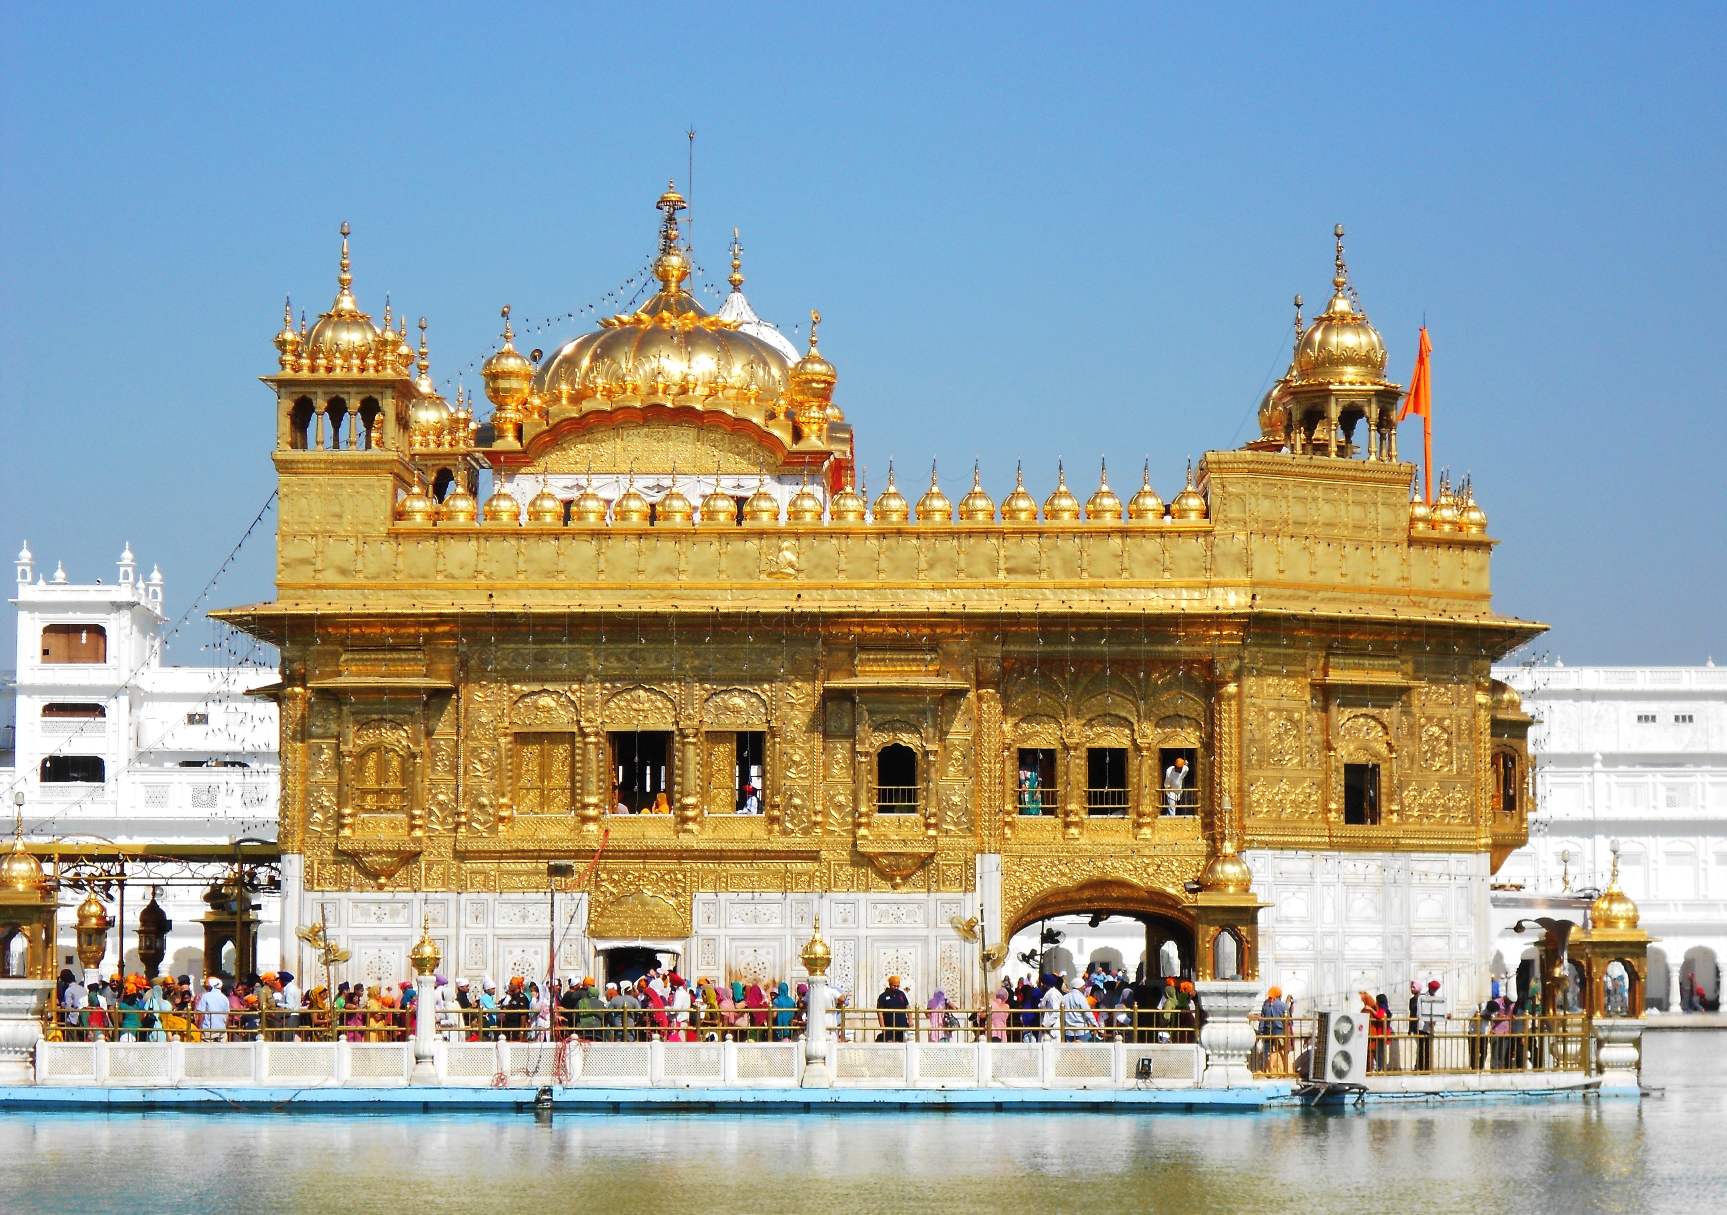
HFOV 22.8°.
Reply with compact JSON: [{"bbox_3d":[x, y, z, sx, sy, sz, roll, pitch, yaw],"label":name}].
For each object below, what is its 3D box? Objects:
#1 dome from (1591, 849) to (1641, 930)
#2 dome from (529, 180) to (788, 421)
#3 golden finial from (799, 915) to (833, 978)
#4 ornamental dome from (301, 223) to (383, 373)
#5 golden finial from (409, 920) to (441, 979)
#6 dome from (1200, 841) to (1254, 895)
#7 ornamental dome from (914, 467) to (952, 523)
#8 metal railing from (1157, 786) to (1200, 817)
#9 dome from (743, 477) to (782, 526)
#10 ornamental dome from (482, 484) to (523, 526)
[{"bbox_3d":[13.260,4.941,75.637,0.877,1.531,0.877,0,-5,1],"label":"dome"},{"bbox_3d":[-3.747,-5.812,81.057,4.970,4.374,4.970,0,-5,2],"label":"dome"},{"bbox_3d":[-0.836,5.909,74.868,0.543,1.056,0.543,0,-5,1],"label":"golden finial"},{"bbox_3d":[-9.195,-5.454,76.044,1.387,2.680,1.387,0,-5,1],"label":"ornamental dome"},{"bbox_3d":[-7.645,5.944,74.865,0.555,1.033,0.555,0,-5,1],"label":"golden finial"},{"bbox_3d":[6.380,4.569,75.283,0.925,0.969,0.925,0,-5,1],"label":"dome"},{"bbox_3d":[1.236,-1.996,74.866,0.653,1.101,0.612,0,-5,1],"label":"ornamental dome"},{"bbox_3d":[5.445,3.375,74.148,0.755,0.524,0.153,0,-5,1],"label":"metal railing"},{"bbox_3d":[-1.779,-1.909,74.918,0.653,0.971,0.612,0,-5,1],"label":"dome"},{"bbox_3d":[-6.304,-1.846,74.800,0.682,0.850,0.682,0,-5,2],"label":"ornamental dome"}]

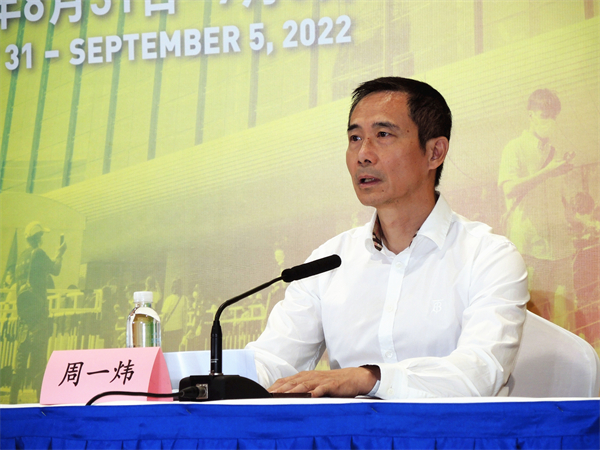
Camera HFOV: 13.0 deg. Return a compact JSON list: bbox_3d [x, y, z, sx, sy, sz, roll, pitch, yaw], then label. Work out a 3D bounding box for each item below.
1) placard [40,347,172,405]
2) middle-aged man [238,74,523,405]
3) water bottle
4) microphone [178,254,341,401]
[{"bbox_3d":[-0.326,0.257,4.443,0.200,0.096,0.100,-3,-4,25],"label":"placard"},{"bbox_3d":[0.141,0.396,4.560,0.530,1.320,0.660,-3,-4,25],"label":"middle-aged man"},{"bbox_3d":[-0.272,0.215,4.575,0.060,0.195,0.060,-3,-4,25],"label":"water bottle"},{"bbox_3d":[-0.051,0.177,4.466,0.330,0.250,0.100,3,-5,-45],"label":"microphone"}]

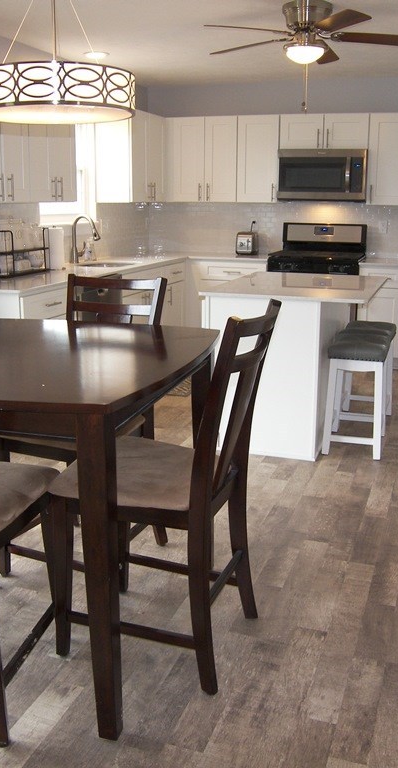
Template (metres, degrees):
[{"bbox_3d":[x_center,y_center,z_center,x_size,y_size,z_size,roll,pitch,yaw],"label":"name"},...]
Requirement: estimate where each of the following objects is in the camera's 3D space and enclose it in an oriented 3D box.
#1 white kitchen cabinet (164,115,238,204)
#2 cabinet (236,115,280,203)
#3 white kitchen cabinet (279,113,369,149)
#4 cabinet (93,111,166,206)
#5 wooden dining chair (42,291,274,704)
[{"bbox_3d":[0.073,-2.069,6.624,0.682,0.756,0.329,5,15,18],"label":"white kitchen cabinet"},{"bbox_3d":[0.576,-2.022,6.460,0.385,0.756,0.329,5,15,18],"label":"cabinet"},{"bbox_3d":[1.138,-2.232,6.335,0.776,0.292,0.327,5,15,19],"label":"white kitchen cabinet"},{"bbox_3d":[-0.579,-1.976,6.250,0.314,0.756,0.822,5,15,18],"label":"cabinet"},{"bbox_3d":[-0.107,0.305,2.208,0.589,1.104,0.475,5,15,19],"label":"wooden dining chair"}]

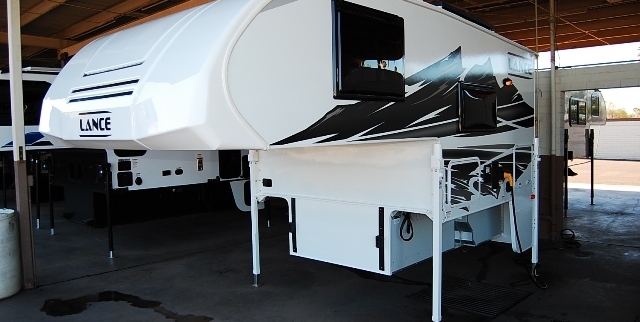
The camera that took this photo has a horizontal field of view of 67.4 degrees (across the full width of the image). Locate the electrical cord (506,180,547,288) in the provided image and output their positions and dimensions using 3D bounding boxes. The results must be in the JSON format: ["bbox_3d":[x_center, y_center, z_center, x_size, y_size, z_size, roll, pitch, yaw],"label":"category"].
[{"bbox_3d":[2.161,0.775,4.994,0.330,1.060,0.300,1,4,43],"label":"electrical cord"}]

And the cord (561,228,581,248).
[{"bbox_3d":[3.506,1.098,6.713,0.280,0.180,0.200,1,4,43],"label":"cord"}]

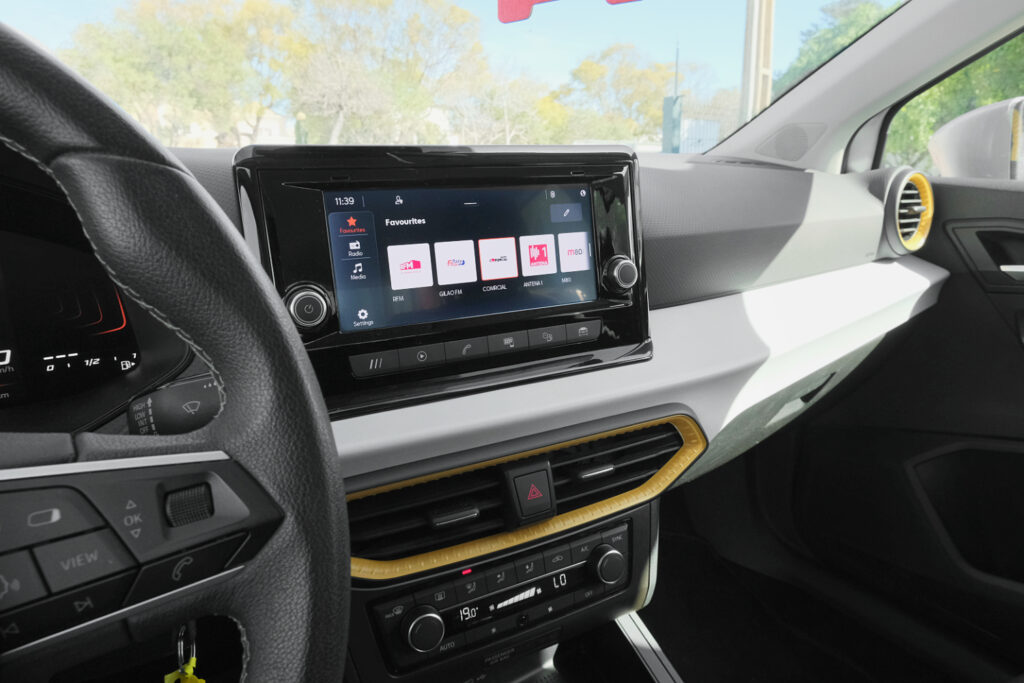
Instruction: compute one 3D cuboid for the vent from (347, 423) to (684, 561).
[{"bbox_3d":[0.001,0.096,0.433,0.288,0.049,0.042,-8,6,-27],"label":"vent"}]

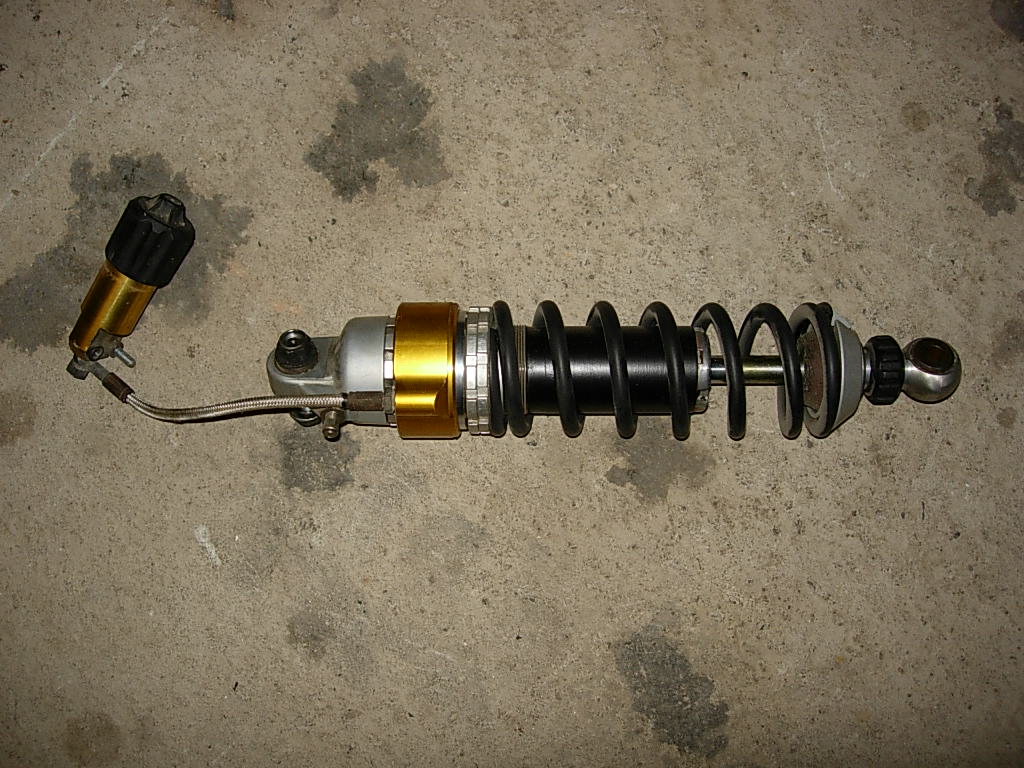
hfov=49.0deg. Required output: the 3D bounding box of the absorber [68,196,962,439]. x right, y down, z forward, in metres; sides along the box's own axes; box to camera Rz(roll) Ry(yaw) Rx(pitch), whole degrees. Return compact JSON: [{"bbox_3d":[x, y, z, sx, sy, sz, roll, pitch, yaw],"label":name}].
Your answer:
[{"bbox_3d":[-0.003,-0.037,0.628,0.506,0.078,0.138,0,87,0],"label":"absorber"}]

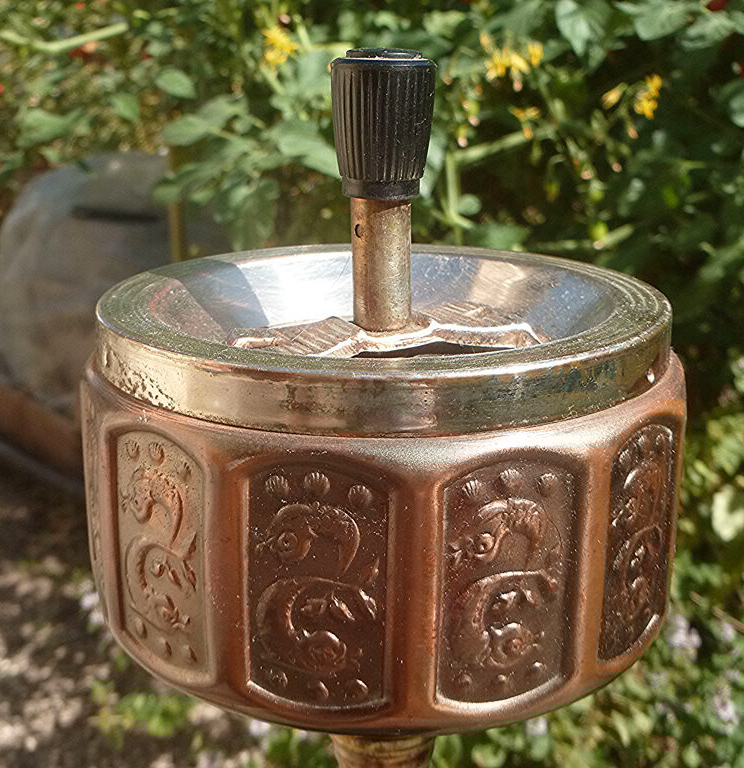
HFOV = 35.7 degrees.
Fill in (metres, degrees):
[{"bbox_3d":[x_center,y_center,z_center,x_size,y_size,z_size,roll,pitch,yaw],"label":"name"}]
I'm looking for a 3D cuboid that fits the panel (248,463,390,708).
[{"bbox_3d":[-0.009,0.037,0.209,0.026,0.046,0.004,3,17,10],"label":"panel"}]

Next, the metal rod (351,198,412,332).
[{"bbox_3d":[0.002,-0.027,0.256,0.013,0.028,0.013,0,17,0],"label":"metal rod"}]

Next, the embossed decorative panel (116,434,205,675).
[{"bbox_3d":[-0.040,0.032,0.223,0.026,0.046,0.004,14,22,39],"label":"embossed decorative panel"}]

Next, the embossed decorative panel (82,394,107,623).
[{"bbox_3d":[-0.059,0.024,0.249,0.004,0.046,0.026,-6,18,-18],"label":"embossed decorative panel"}]

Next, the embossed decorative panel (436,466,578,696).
[{"bbox_3d":[0.024,0.036,0.211,0.026,0.046,0.004,-6,18,-18],"label":"embossed decorative panel"}]

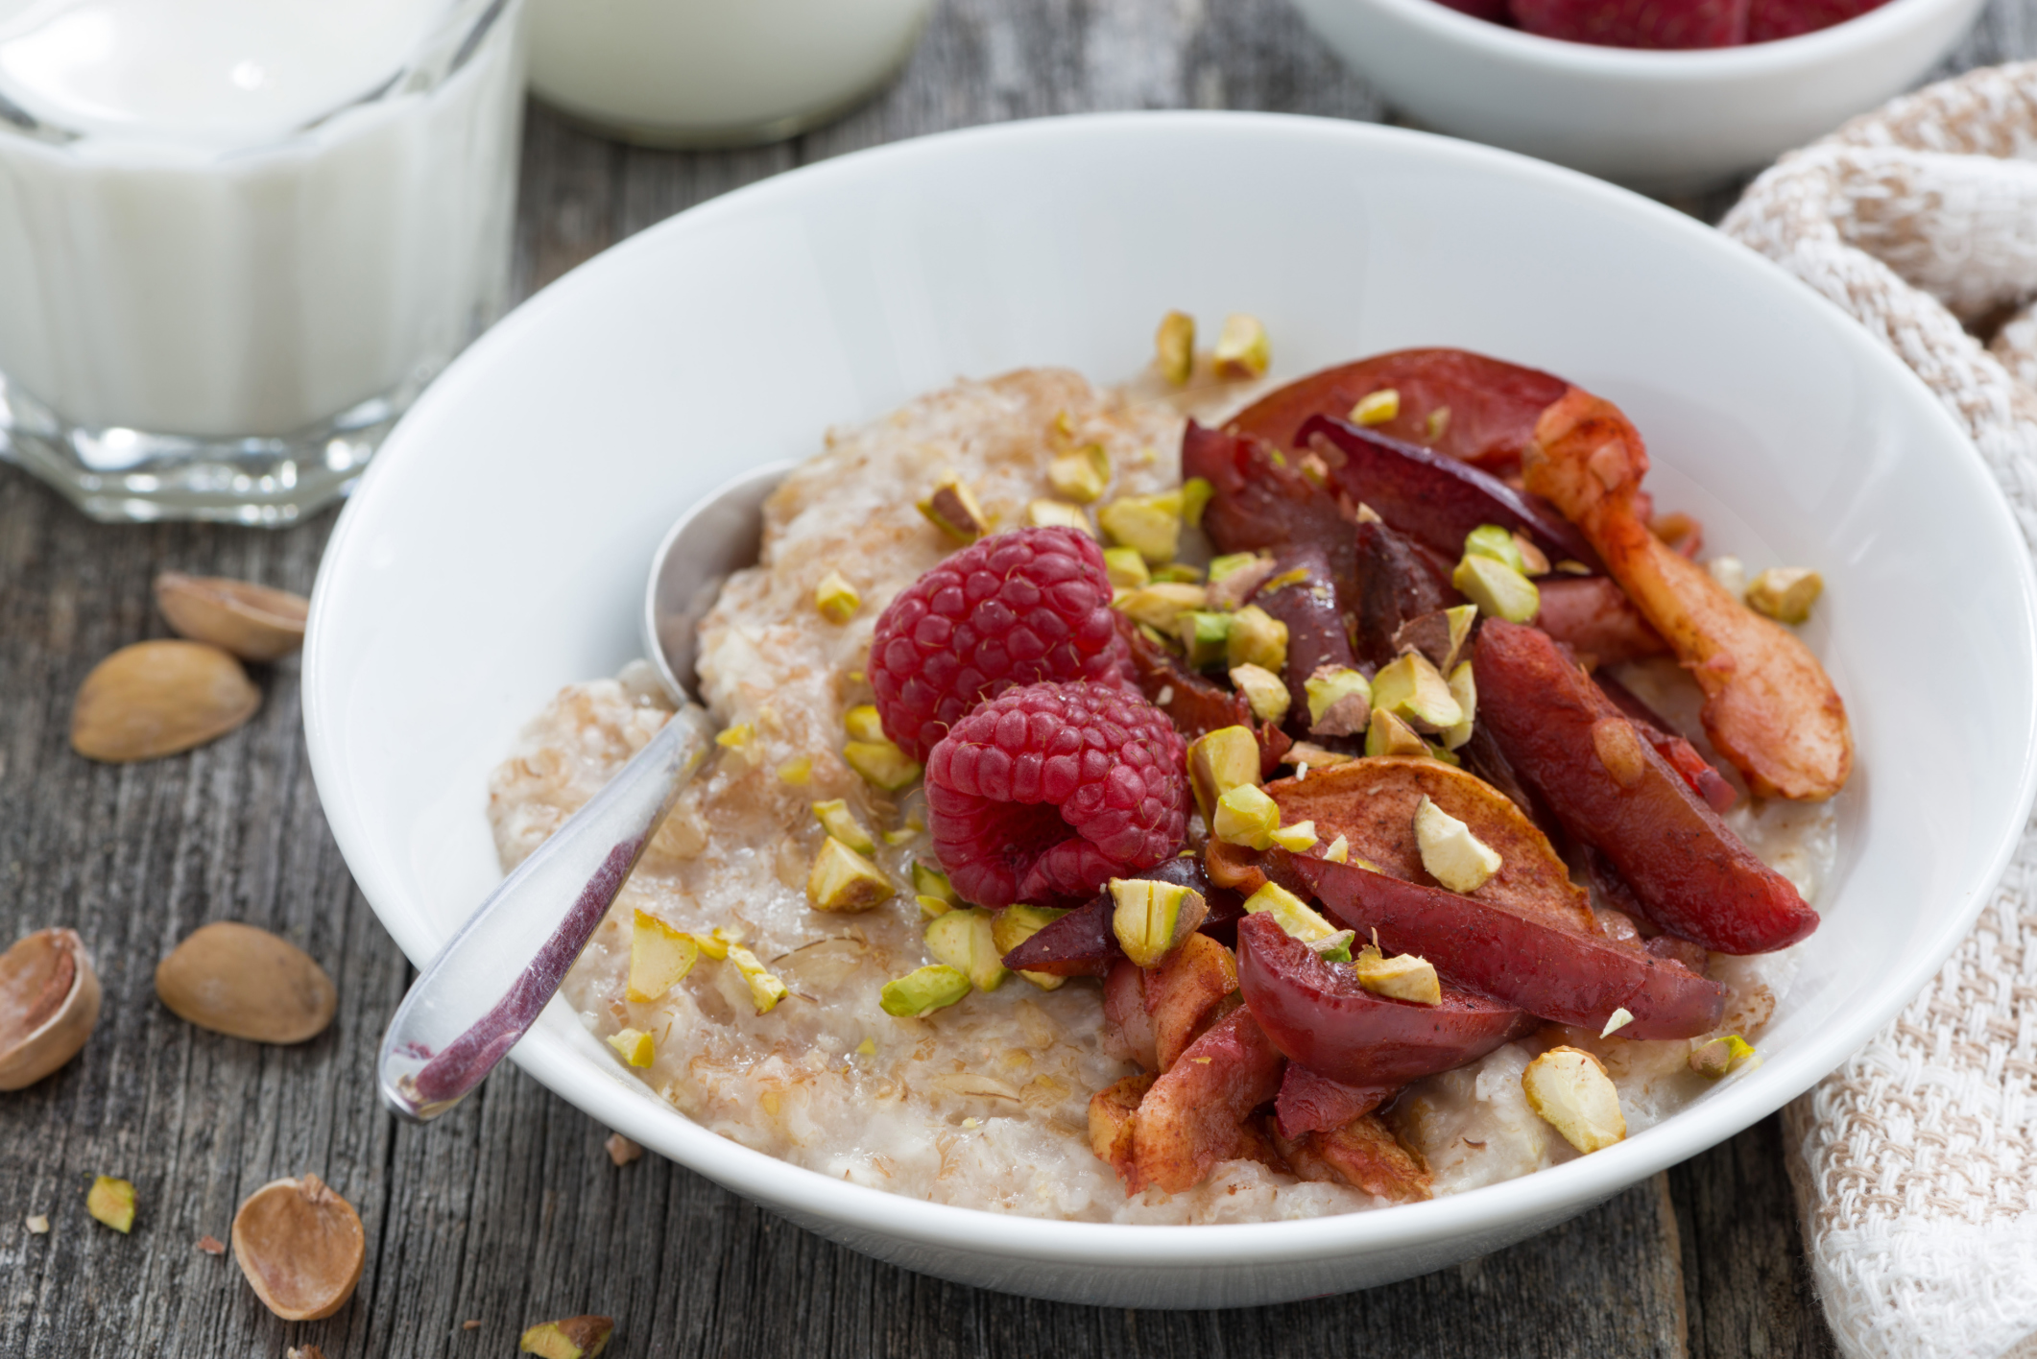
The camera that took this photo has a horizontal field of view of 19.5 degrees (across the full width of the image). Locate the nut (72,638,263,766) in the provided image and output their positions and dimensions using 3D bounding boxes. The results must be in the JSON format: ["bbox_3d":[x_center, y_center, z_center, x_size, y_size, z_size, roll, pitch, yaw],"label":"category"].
[{"bbox_3d":[-0.092,0.001,0.637,0.020,0.009,0.013,-14,43,-13],"label":"nut"}]

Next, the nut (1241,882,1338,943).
[{"bbox_3d":[0.025,0.021,0.548,0.009,0.004,0.004,17,45,21],"label":"nut"}]

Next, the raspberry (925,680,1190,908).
[{"bbox_3d":[0.004,0.011,0.560,0.025,0.020,0.021,-12,42,-11],"label":"raspberry"}]

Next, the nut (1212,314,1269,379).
[{"bbox_3d":[0.023,-0.035,0.622,0.006,0.006,0.005,-2,41,0],"label":"nut"}]

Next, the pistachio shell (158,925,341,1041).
[{"bbox_3d":[-0.079,0.029,0.604,0.019,0.009,0.012,13,43,16],"label":"pistachio shell"}]

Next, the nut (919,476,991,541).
[{"bbox_3d":[-0.007,-0.017,0.601,0.007,0.006,0.005,19,45,22],"label":"nut"}]

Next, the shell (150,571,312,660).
[{"bbox_3d":[-0.084,-0.006,0.643,0.019,0.007,0.012,7,21,11],"label":"shell"}]

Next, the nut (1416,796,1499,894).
[{"bbox_3d":[0.041,0.015,0.551,0.006,0.005,0.009,-30,60,-17],"label":"nut"}]

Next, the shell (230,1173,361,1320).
[{"bbox_3d":[-0.069,0.056,0.573,0.013,0.007,0.017,4,51,5],"label":"shell"}]

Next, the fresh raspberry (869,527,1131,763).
[{"bbox_3d":[-0.002,-0.003,0.578,0.025,0.021,0.022,-16,42,-1],"label":"fresh raspberry"}]

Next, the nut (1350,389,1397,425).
[{"bbox_3d":[0.036,-0.028,0.601,0.005,0.003,0.003,-16,43,-15],"label":"nut"}]

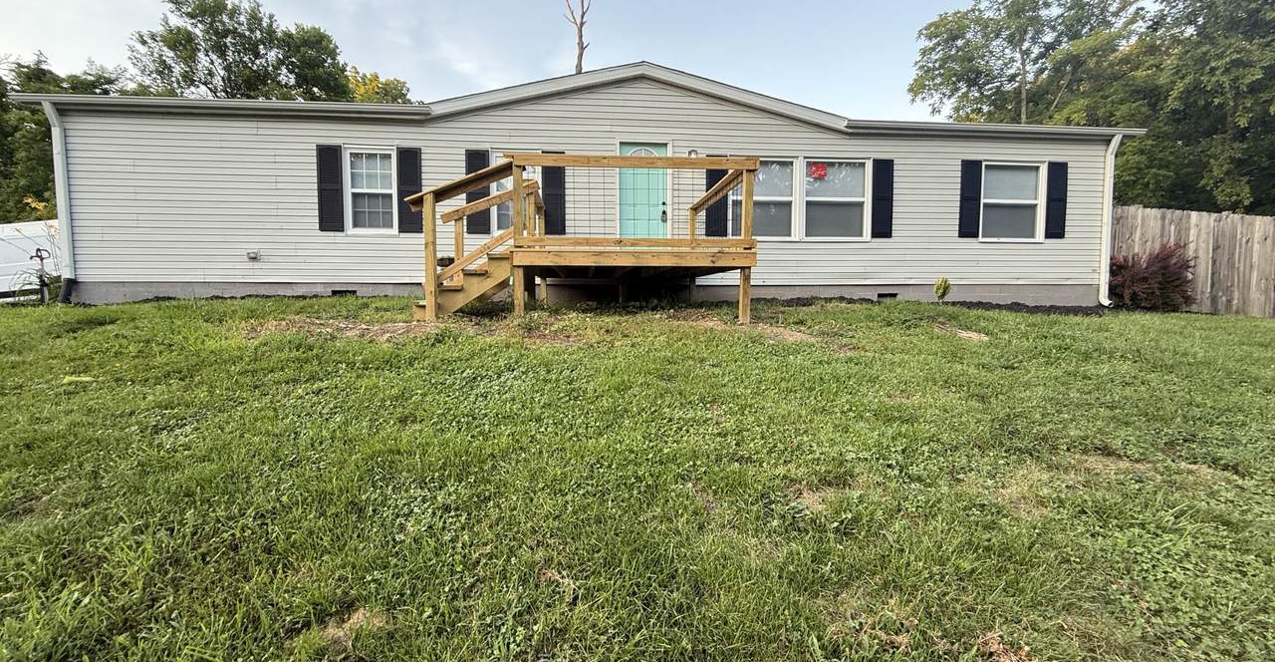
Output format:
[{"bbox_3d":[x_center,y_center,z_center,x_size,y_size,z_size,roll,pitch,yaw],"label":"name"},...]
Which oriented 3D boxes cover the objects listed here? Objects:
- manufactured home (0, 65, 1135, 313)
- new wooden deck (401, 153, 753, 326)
[{"bbox_3d":[-0.462,-2.561,12.179,17.350,3.930,8.400,0,3,-5],"label":"manufactured home"},{"bbox_3d":[-0.644,-0.996,6.684,3.470,1.630,3.180,0,3,-5],"label":"new wooden deck"}]

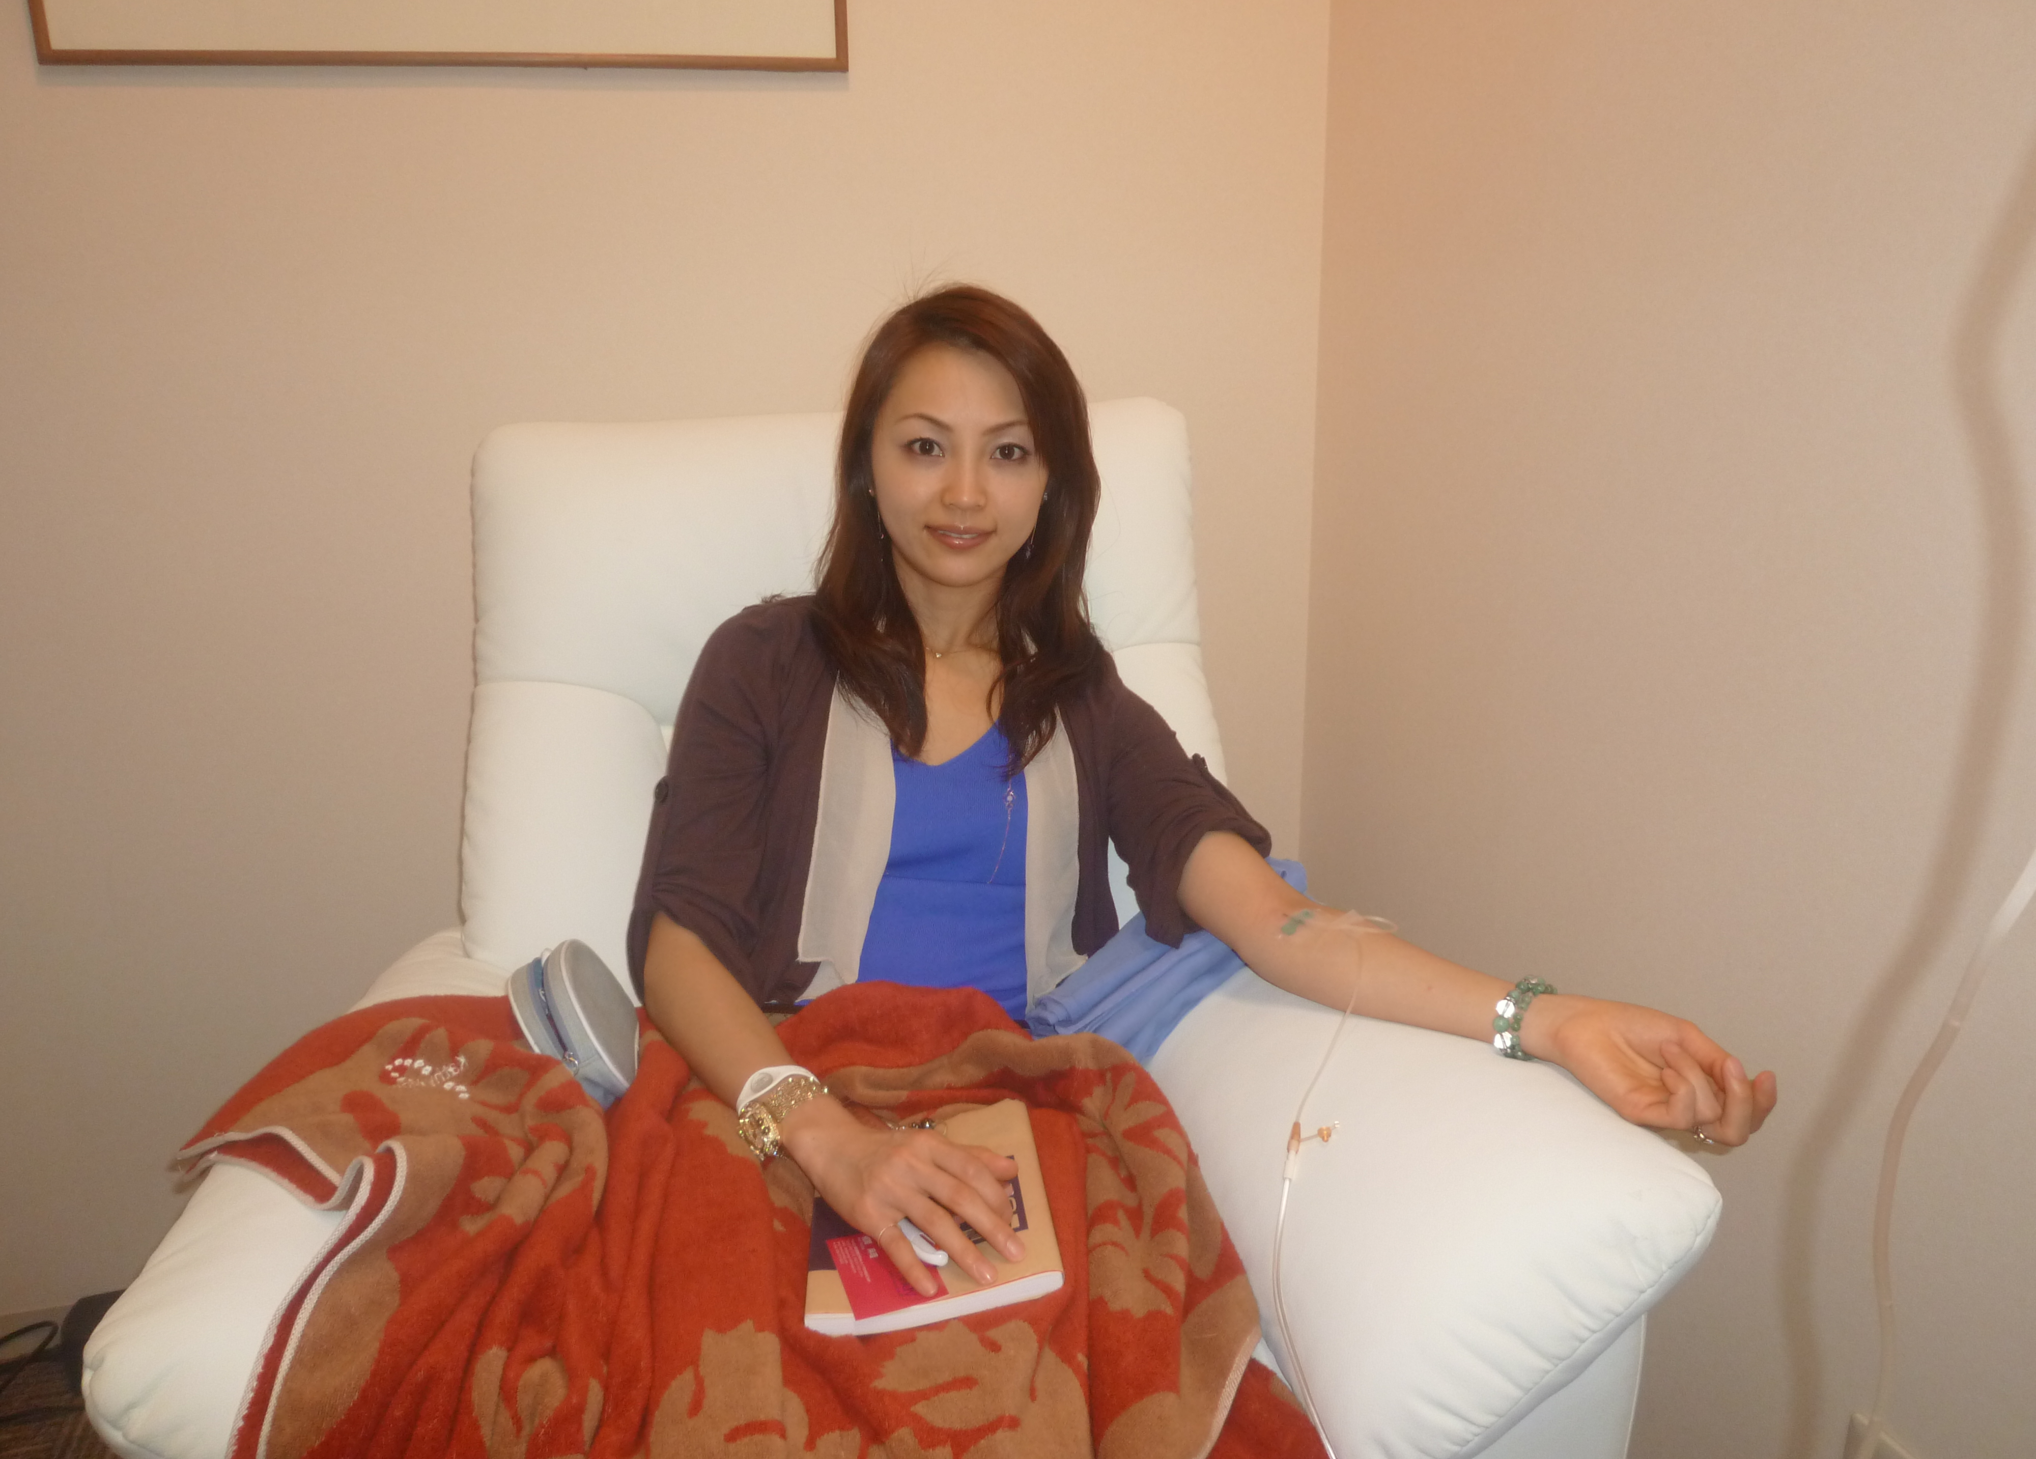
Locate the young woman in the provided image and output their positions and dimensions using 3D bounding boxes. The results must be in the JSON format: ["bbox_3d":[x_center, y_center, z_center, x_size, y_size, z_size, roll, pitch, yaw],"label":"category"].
[{"bbox_3d":[0.105,0.300,0.980,0.730,1.180,0.820,-2,14,-8],"label":"young woman"}]

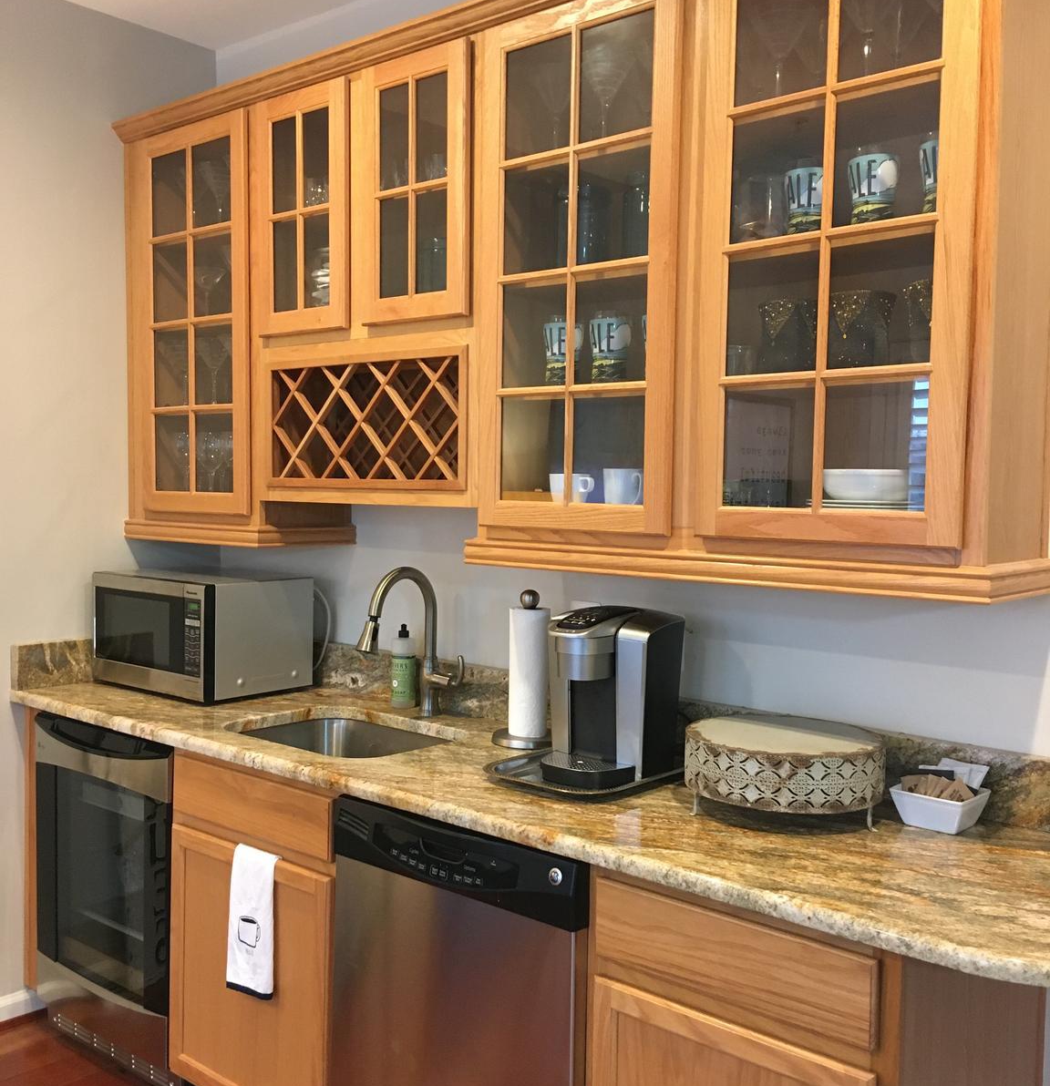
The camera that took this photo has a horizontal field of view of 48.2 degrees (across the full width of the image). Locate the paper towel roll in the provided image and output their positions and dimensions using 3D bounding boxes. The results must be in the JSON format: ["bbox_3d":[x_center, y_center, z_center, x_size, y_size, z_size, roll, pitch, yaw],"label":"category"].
[{"bbox_3d":[0.008,0.285,2.594,0.091,0.278,0.091,1,3,0],"label":"paper towel roll"}]

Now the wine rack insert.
[{"bbox_3d":[-0.284,-0.286,2.823,0.678,0.312,0.310,3,4,40],"label":"wine rack insert"}]

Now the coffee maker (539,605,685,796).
[{"bbox_3d":[0.153,0.287,2.329,0.240,0.334,0.298,3,4,40],"label":"coffee maker"}]

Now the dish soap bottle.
[{"bbox_3d":[-0.309,0.311,3.006,0.064,0.212,0.062,1,3,0],"label":"dish soap bottle"}]

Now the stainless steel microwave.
[{"bbox_3d":[-0.881,0.241,3.227,0.512,0.305,0.360,3,4,39],"label":"stainless steel microwave"}]

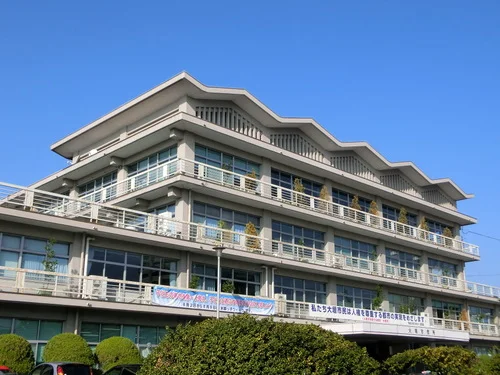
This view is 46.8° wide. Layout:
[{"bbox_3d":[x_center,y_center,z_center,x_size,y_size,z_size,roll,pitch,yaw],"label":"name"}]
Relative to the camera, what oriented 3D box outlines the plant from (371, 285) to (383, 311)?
[{"bbox_3d":[9.550,8.801,43.065,0.850,3.051,0.850,16,-23,-41],"label":"plant"}]

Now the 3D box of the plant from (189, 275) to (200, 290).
[{"bbox_3d":[-3.047,5.731,31.524,0.630,1.913,0.630,16,-23,-41],"label":"plant"}]

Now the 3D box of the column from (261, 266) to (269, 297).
[{"bbox_3d":[0.782,7.183,39.565,0.950,3.450,0.840,16,-23,-41],"label":"column"}]

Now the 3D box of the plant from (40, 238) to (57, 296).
[{"bbox_3d":[-9.955,3.966,28.560,0.850,2.850,0.800,16,-23,-41],"label":"plant"}]

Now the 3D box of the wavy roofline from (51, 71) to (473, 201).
[{"bbox_3d":[3.231,-1.099,51.178,35.916,1.400,16.974,16,-23,-41],"label":"wavy roofline"}]

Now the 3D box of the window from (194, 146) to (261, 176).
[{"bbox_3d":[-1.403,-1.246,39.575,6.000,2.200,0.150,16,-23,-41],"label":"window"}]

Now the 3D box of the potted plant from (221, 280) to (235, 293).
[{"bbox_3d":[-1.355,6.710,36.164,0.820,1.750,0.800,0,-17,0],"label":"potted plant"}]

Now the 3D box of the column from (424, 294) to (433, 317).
[{"bbox_3d":[16.138,11.550,53.300,0.970,3.450,0.840,16,-23,-41],"label":"column"}]

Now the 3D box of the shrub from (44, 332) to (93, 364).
[{"bbox_3d":[-7.335,7.037,23.176,2.050,2.300,2.050,16,-23,-41],"label":"shrub"}]

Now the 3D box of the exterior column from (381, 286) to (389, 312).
[{"bbox_3d":[10.239,9.368,45.142,0.841,3.198,0.750,16,-23,-41],"label":"exterior column"}]

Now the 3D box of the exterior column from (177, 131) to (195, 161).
[{"bbox_3d":[-4.159,-1.752,37.394,0.850,3.550,0.850,16,-23,-41],"label":"exterior column"}]

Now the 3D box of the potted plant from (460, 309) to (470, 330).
[{"bbox_3d":[20.884,13.031,56.134,0.950,2.300,0.950,16,-23,-41],"label":"potted plant"}]

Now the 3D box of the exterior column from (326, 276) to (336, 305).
[{"bbox_3d":[5.525,8.015,40.884,0.841,3.198,0.750,16,-23,-41],"label":"exterior column"}]

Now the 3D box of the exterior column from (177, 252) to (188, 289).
[{"bbox_3d":[-4.018,5.276,32.263,0.816,3.198,0.750,16,-23,-41],"label":"exterior column"}]

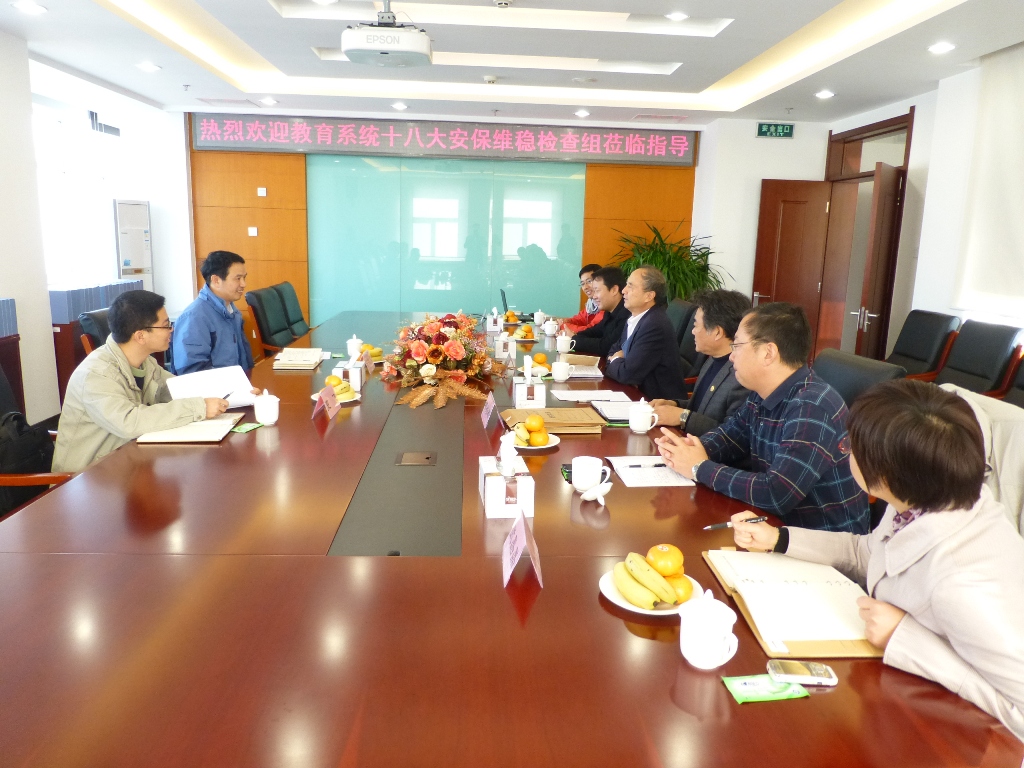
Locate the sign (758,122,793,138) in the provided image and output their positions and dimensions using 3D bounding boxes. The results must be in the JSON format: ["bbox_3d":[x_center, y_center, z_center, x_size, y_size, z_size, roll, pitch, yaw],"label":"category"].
[{"bbox_3d":[2.414,-2.317,6.491,0.357,0.125,0.027,1,11,-4],"label":"sign"}]

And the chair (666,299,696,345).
[{"bbox_3d":[0.939,-0.054,5.058,0.650,1.060,0.600,1,11,-4],"label":"chair"}]

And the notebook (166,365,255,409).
[{"bbox_3d":[-1.202,0.033,2.828,0.279,0.025,0.213,-14,56,-28],"label":"notebook"}]

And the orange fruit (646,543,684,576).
[{"bbox_3d":[0.310,0.357,1.435,0.075,0.065,0.075,1,12,-4],"label":"orange fruit"}]

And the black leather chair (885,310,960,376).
[{"bbox_3d":[2.717,-0.008,5.153,0.640,1.030,0.580,1,12,-4],"label":"black leather chair"}]

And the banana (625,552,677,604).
[{"bbox_3d":[0.290,0.405,1.473,0.043,0.043,0.185,-3,12,-20],"label":"banana"}]

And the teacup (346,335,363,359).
[{"bbox_3d":[-0.940,-0.232,4.258,0.096,0.131,0.110,-1,12,-12],"label":"teacup"}]

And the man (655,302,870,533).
[{"bbox_3d":[0.782,0.396,2.300,0.680,1.300,0.600,1,12,-4],"label":"man"}]

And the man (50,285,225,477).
[{"bbox_3d":[-1.421,0.273,2.761,0.680,1.240,0.600,1,12,-4],"label":"man"}]

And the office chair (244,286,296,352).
[{"bbox_3d":[-1.748,-0.269,5.798,0.640,1.030,0.580,1,12,-4],"label":"office chair"}]

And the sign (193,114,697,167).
[{"bbox_3d":[-0.619,-2.414,7.063,4.930,0.334,0.100,1,12,-4],"label":"sign"}]

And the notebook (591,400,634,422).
[{"bbox_3d":[0.481,0.112,3.112,0.220,0.015,0.310,1,12,-1],"label":"notebook"}]

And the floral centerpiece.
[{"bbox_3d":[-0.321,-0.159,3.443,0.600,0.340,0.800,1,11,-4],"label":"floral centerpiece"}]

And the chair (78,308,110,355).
[{"bbox_3d":[-1.910,0.112,3.955,0.640,1.030,0.580,1,12,-4],"label":"chair"}]

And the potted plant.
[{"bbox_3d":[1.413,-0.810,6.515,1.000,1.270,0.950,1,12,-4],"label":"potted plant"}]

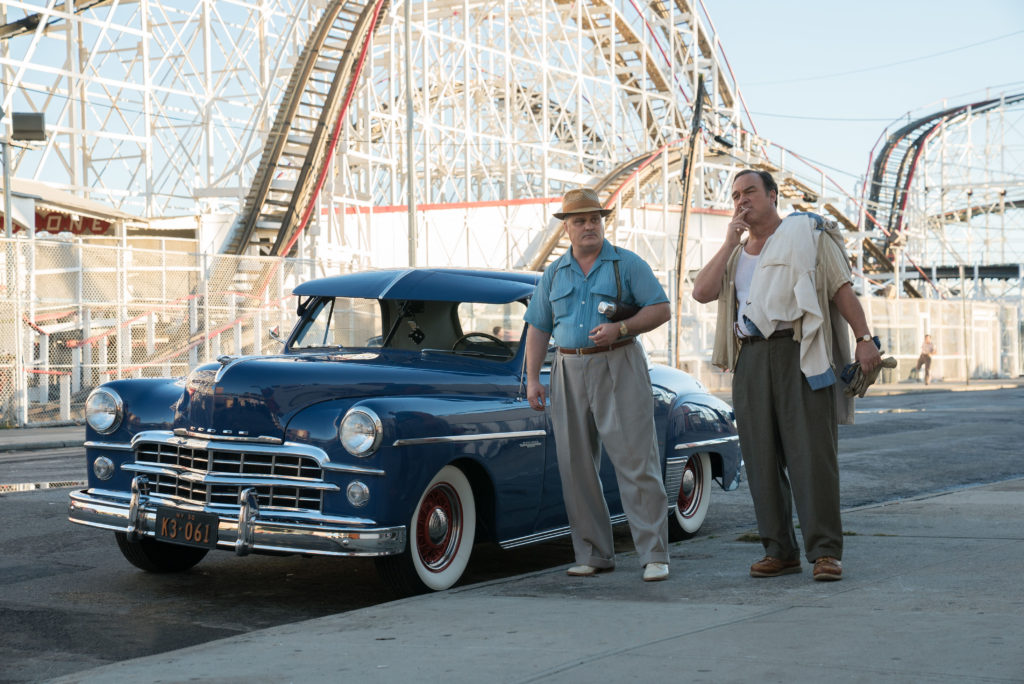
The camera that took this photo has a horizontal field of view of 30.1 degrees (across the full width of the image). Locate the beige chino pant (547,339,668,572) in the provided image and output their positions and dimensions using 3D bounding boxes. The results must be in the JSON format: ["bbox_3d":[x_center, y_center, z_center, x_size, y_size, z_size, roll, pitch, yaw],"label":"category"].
[{"bbox_3d":[0.450,0.519,8.800,0.490,1.045,0.370,0,0,22],"label":"beige chino pant"}]

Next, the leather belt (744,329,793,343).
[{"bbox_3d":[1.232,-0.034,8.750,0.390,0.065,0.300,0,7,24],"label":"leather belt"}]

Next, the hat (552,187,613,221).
[{"bbox_3d":[0.324,-0.635,8.770,0.270,0.140,0.310,-1,0,-18],"label":"hat"}]

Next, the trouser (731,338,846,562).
[{"bbox_3d":[1.264,0.493,8.750,0.470,1.035,0.370,0,0,24],"label":"trouser"}]

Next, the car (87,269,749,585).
[{"bbox_3d":[-0.299,0.384,10.675,1.840,1.590,4.850,2,1,29],"label":"car"}]

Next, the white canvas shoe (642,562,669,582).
[{"bbox_3d":[0.672,1.028,8.740,0.110,0.110,0.300,0,0,12],"label":"white canvas shoe"}]

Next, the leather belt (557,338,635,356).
[{"bbox_3d":[0.395,0.018,8.800,0.390,0.065,0.310,0,7,22],"label":"leather belt"}]

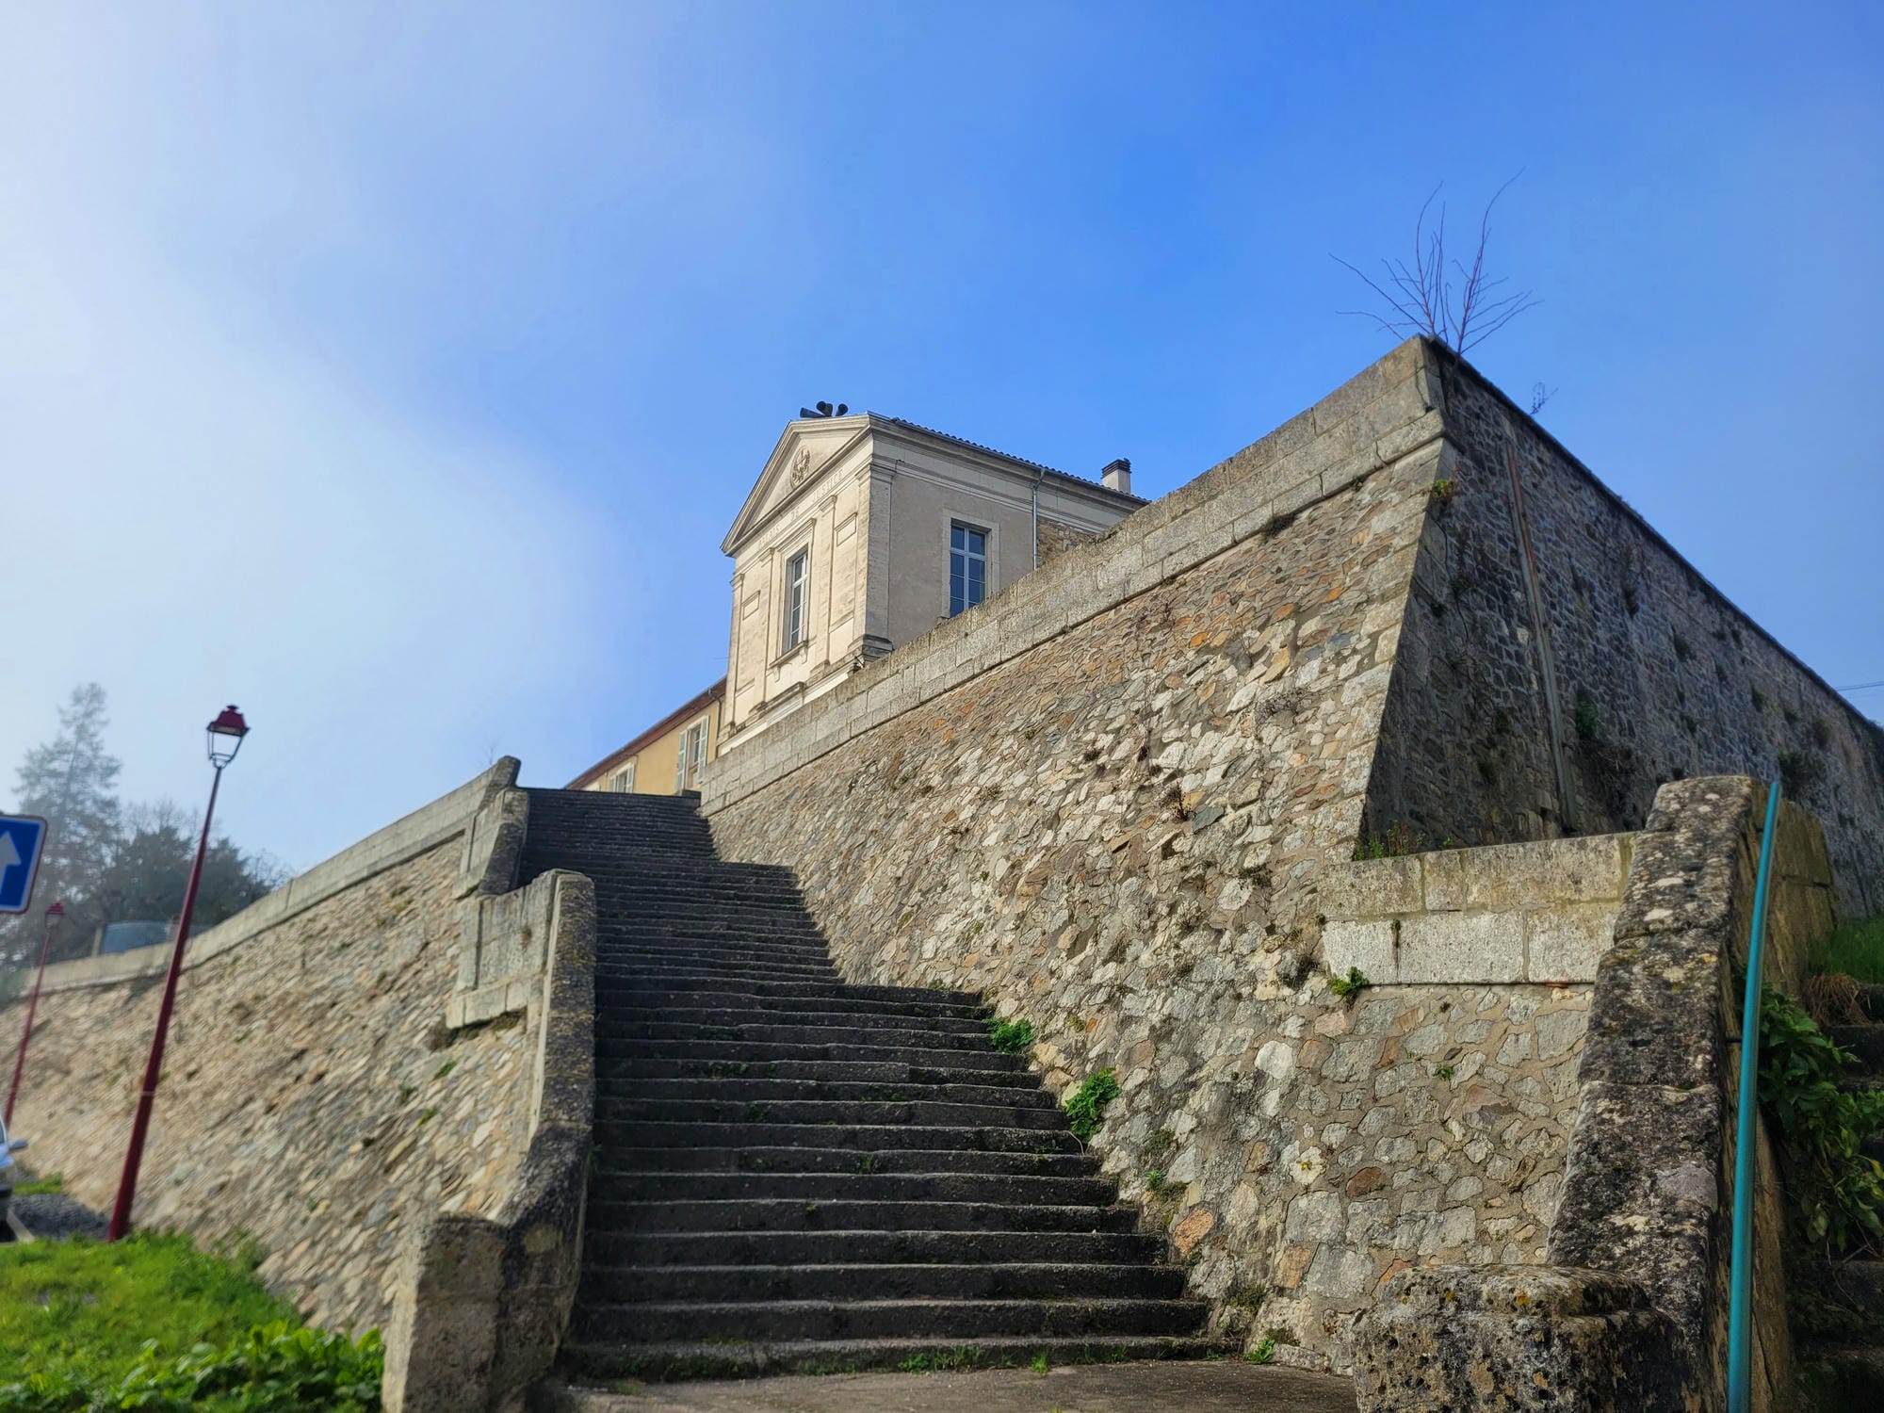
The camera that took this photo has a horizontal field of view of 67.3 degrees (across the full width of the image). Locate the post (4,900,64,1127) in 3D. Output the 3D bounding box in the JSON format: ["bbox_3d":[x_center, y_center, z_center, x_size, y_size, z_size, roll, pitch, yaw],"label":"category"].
[{"bbox_3d":[-20.967,7.263,32.551,0.400,5.650,0.400,15,-25,-32],"label":"post"}]

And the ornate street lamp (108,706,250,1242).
[{"bbox_3d":[-8.053,2.643,14.941,0.400,5.680,0.400,15,-25,-32],"label":"ornate street lamp"}]

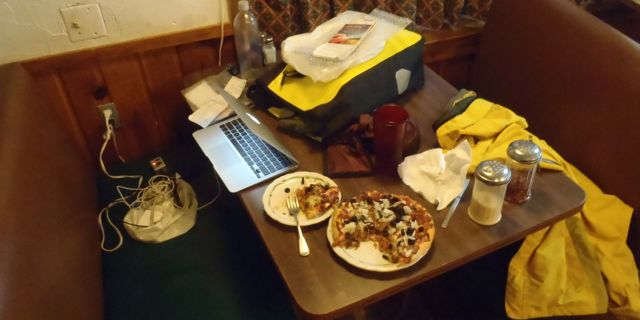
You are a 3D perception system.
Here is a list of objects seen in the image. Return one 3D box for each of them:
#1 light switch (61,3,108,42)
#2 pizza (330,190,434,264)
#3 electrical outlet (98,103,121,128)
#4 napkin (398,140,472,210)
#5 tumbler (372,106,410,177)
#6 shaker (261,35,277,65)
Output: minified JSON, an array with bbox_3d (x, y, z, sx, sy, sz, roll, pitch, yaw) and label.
[{"bbox_3d":[-0.743,-0.434,1.635,0.113,0.112,0.018,-17,40,-18],"label":"light switch"},{"bbox_3d":[0.137,0.149,1.167,0.230,0.032,0.222,-17,40,-18],"label":"pizza"},{"bbox_3d":[-0.750,-0.155,1.845,0.067,0.109,0.012,-17,40,-18],"label":"electrical outlet"},{"bbox_3d":[0.306,0.033,1.307,0.168,0.055,0.165,-17,40,-18],"label":"napkin"},{"bbox_3d":[0.184,-0.043,1.313,0.086,0.173,0.086,-1,38,1],"label":"tumbler"},{"bbox_3d":[-0.177,-0.394,1.837,0.044,0.098,0.044,-17,40,-18],"label":"shaker"}]

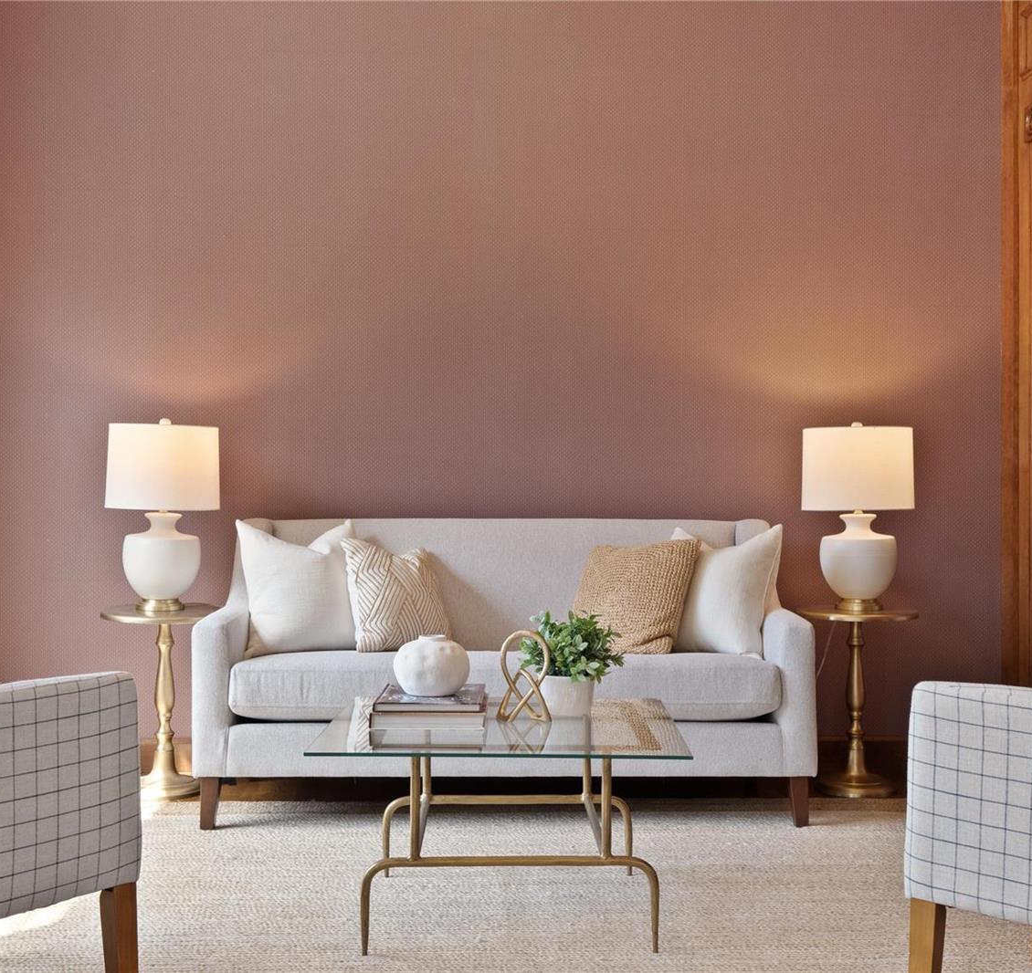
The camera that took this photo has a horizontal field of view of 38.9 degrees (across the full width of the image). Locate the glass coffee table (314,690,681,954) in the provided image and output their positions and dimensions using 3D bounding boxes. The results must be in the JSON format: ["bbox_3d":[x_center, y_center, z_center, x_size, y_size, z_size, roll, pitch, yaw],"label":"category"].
[{"bbox_3d":[-0.023,0.810,3.575,0.838,0.460,0.838,0,0,1],"label":"glass coffee table"}]

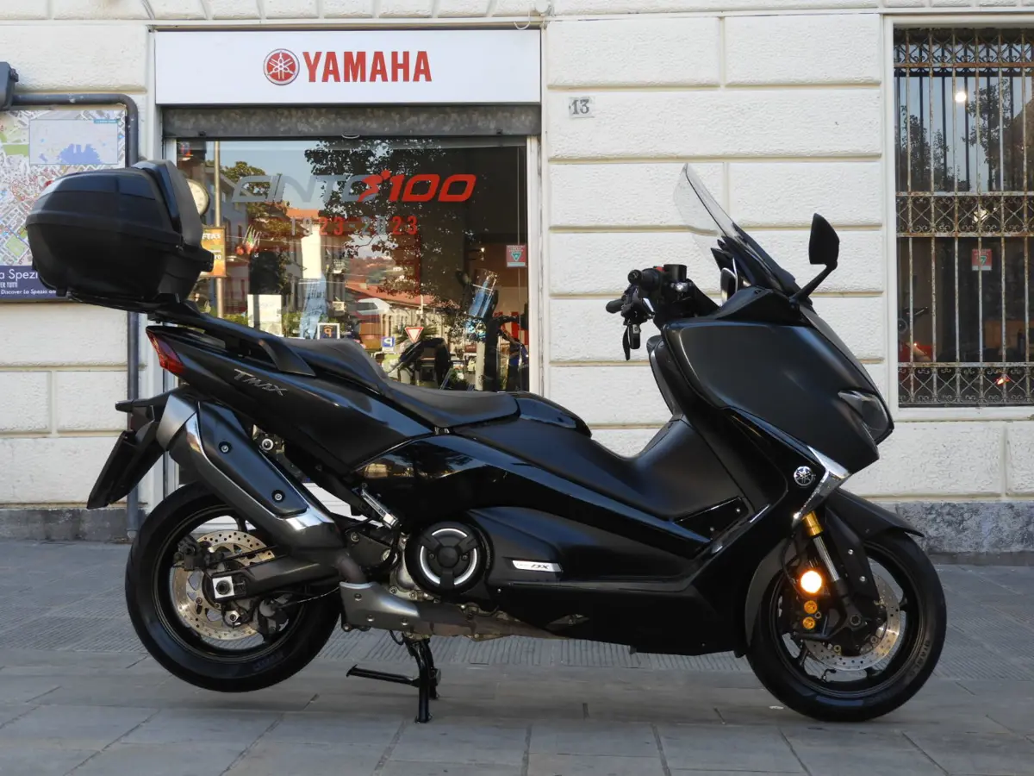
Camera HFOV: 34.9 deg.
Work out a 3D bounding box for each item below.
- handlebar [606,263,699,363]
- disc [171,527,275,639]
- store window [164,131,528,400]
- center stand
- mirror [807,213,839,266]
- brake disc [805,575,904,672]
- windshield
[{"bbox_3d":[0.345,-0.190,4.290,0.210,0.230,0.700,2,-1,0],"label":"handlebar"},{"bbox_3d":[-0.740,0.507,4.220,0.282,0.282,0.020,2,-1,1],"label":"disc"},{"bbox_3d":[-1.012,-0.476,10.150,2.180,2.120,0.100,0,-1,0],"label":"store window"},{"bbox_3d":[-0.335,0.735,4.290,0.250,0.225,0.370,2,-1,1],"label":"center stand"},{"bbox_3d":[0.744,-0.356,3.980,0.075,0.130,0.165,2,-2,15],"label":"mirror"},{"bbox_3d":[0.847,0.588,4.190,0.270,0.270,0.020,2,-1,-2],"label":"brake disc"},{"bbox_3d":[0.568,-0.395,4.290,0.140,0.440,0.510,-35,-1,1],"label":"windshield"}]

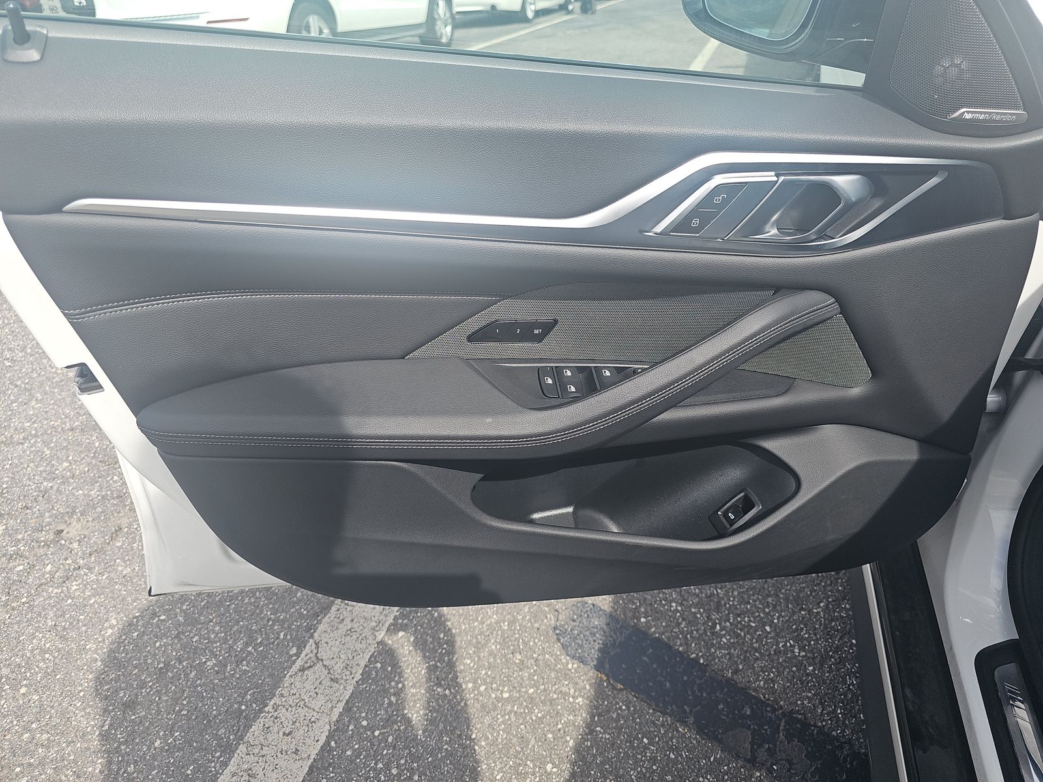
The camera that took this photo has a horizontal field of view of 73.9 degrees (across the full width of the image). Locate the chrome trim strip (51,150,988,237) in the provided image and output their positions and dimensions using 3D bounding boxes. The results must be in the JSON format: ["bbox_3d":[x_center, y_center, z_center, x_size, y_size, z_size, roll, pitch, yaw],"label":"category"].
[{"bbox_3d":[0.028,-0.179,0.629,0.830,0.075,0.040,-3,33,-8],"label":"chrome trim strip"}]

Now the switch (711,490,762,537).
[{"bbox_3d":[0.260,0.146,0.835,0.056,0.020,0.028,-38,80,5],"label":"switch"}]

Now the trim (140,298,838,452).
[{"bbox_3d":[-0.015,-0.015,0.685,0.690,0.145,0.110,-3,33,-8],"label":"trim"}]

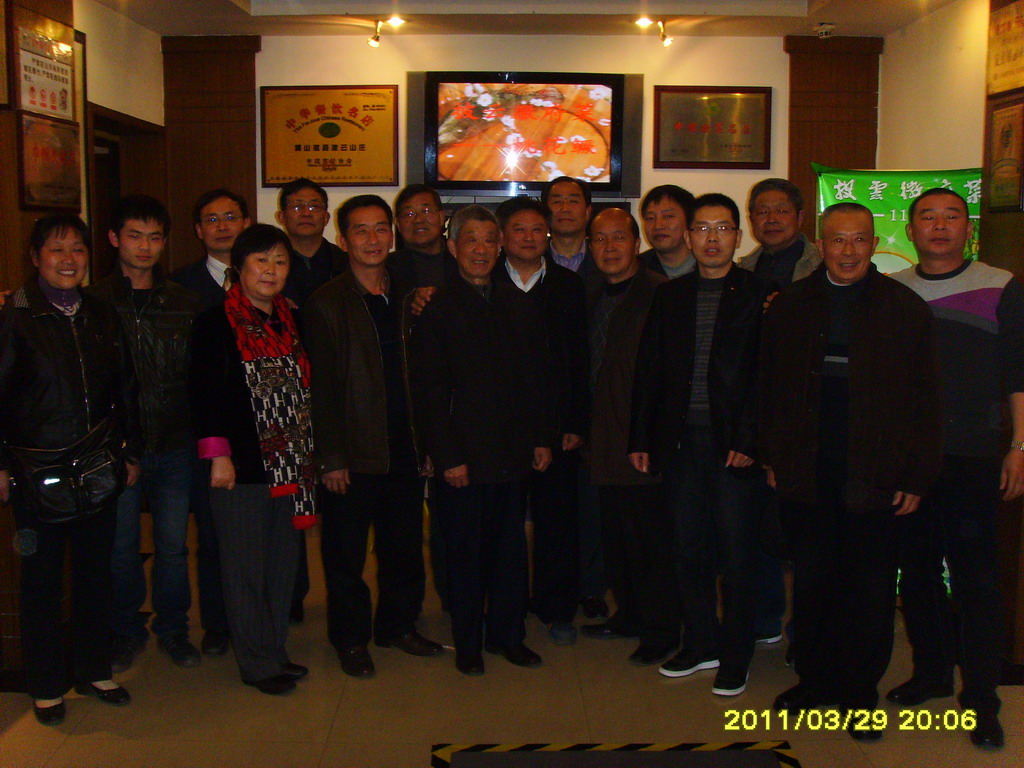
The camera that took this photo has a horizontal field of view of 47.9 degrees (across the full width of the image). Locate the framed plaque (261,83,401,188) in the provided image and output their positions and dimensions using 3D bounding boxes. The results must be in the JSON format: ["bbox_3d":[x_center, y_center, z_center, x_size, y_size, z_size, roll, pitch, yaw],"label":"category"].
[{"bbox_3d":[-0.973,-1.322,6.120,0.738,0.539,0.035,0,8,-1],"label":"framed plaque"}]

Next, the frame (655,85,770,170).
[{"bbox_3d":[1.065,-1.354,6.094,0.621,0.438,0.030,0,8,-1],"label":"frame"}]

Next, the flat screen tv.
[{"bbox_3d":[0.071,-1.299,6.019,1.055,0.635,0.100,0,8,-1],"label":"flat screen tv"}]

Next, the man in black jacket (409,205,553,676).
[{"bbox_3d":[-0.107,0.201,4.051,0.510,1.632,0.330,0,8,-4],"label":"man in black jacket"}]

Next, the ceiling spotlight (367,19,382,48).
[{"bbox_3d":[-0.660,-1.684,5.548,0.075,0.137,0.080,8,11,43],"label":"ceiling spotlight"}]

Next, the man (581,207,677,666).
[{"bbox_3d":[0.418,0.175,4.204,0.500,1.625,0.360,6,10,37],"label":"man"}]

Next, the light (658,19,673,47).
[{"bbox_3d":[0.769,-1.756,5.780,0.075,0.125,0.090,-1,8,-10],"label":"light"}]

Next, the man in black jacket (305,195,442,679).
[{"bbox_3d":[-0.498,0.172,4.087,0.520,1.664,0.340,-4,9,-26],"label":"man in black jacket"}]

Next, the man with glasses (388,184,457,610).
[{"bbox_3d":[-0.340,0.099,4.479,0.500,1.720,0.330,-1,8,-5],"label":"man with glasses"}]

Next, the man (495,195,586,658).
[{"bbox_3d":[0.058,0.143,4.338,0.520,1.671,0.340,0,8,-1],"label":"man"}]

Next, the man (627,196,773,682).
[{"bbox_3d":[0.646,0.198,3.927,0.490,1.671,0.350,1,8,10],"label":"man"}]

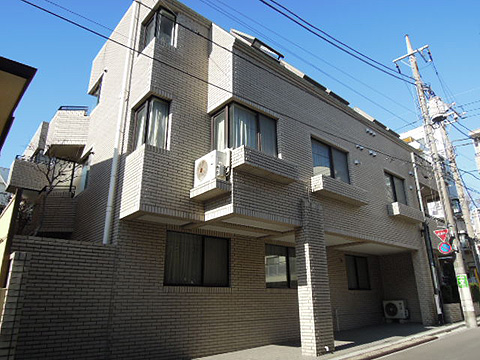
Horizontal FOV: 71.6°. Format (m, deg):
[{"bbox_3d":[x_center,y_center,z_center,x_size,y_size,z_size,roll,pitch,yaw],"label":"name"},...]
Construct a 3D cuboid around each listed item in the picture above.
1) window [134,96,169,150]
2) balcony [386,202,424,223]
[{"bbox_3d":[-2.127,-1.180,7.866,0.472,1.255,0.945,15,-25,-37],"label":"window"},{"bbox_3d":[5.900,1.195,11.831,1.890,0.397,0.371,16,-25,-38],"label":"balcony"}]

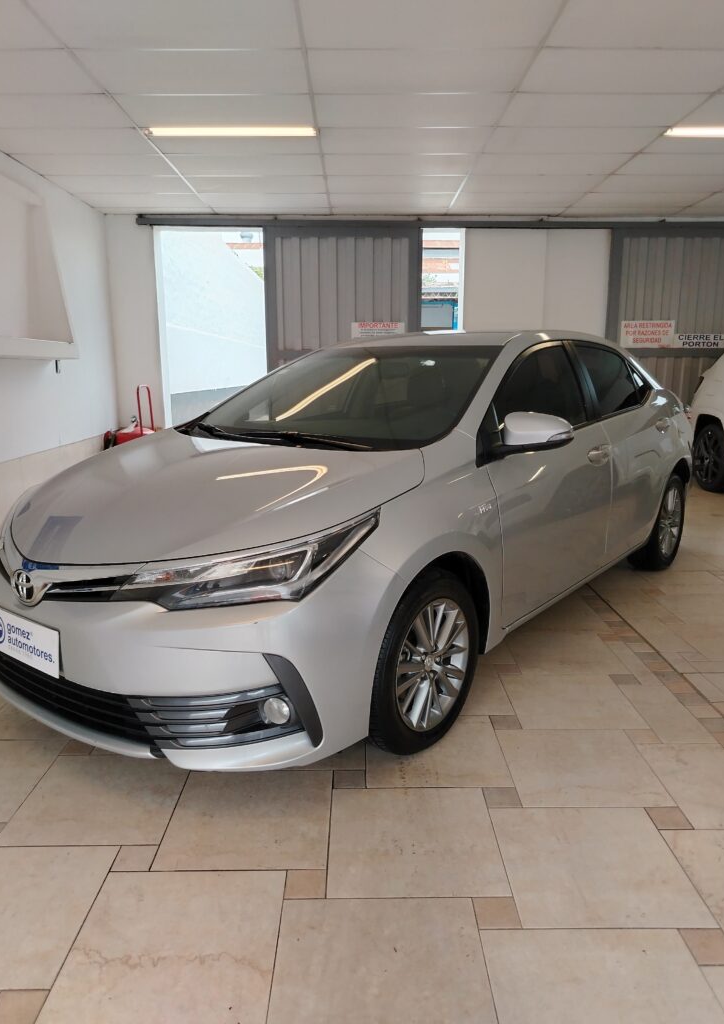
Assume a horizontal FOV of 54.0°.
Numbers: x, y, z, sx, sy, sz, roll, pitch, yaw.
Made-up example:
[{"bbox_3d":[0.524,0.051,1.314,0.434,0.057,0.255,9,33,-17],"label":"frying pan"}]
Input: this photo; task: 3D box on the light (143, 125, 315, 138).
[{"bbox_3d":[-0.894,-2.604,4.859,1.196,0.070,0.120,0,11,0],"label":"light"}]

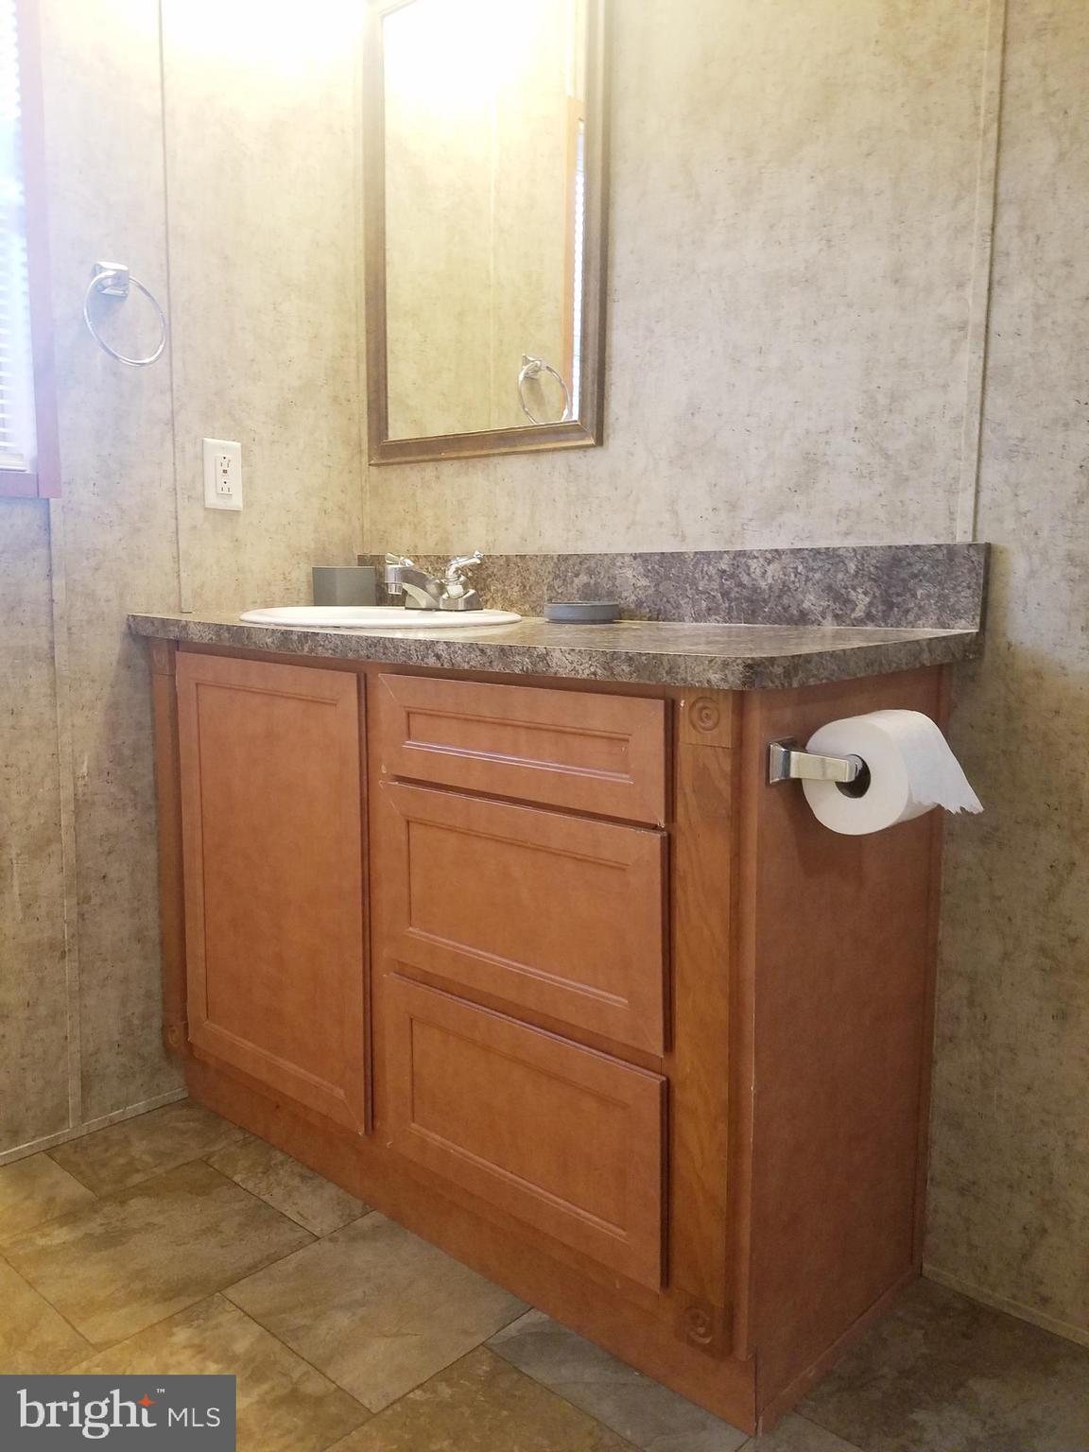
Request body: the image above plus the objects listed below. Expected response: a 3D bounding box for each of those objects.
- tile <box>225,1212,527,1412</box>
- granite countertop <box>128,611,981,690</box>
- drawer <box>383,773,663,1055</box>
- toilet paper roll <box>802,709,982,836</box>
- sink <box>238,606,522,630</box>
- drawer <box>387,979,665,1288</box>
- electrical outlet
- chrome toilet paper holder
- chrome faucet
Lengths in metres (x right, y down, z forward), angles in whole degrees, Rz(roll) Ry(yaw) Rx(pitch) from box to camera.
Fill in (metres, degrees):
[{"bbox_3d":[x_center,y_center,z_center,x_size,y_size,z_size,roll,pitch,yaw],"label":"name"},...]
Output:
[{"bbox_3d":[-0.193,0.714,1.374,0.304,0.010,0.295,7,10,42],"label":"tile"},{"bbox_3d":[-0.075,-0.123,1.506,1.164,0.039,0.461,7,10,42],"label":"granite countertop"},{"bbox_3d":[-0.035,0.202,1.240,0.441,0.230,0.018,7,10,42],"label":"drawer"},{"bbox_3d":[0.332,0.044,1.039,0.132,0.111,0.110,7,10,42],"label":"toilet paper roll"},{"bbox_3d":[-0.254,-0.100,1.682,0.468,0.160,0.393,7,10,42],"label":"sink"},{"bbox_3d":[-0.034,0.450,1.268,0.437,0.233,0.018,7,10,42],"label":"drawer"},{"bbox_3d":[-0.534,-0.419,1.822,0.008,0.113,0.070,7,10,42],"label":"electrical outlet"},{"bbox_3d":[0.301,0.032,1.061,0.089,0.041,0.181,7,10,42],"label":"chrome toilet paper holder"},{"bbox_3d":[-0.192,-0.230,1.734,0.214,0.093,0.145,7,10,42],"label":"chrome faucet"}]

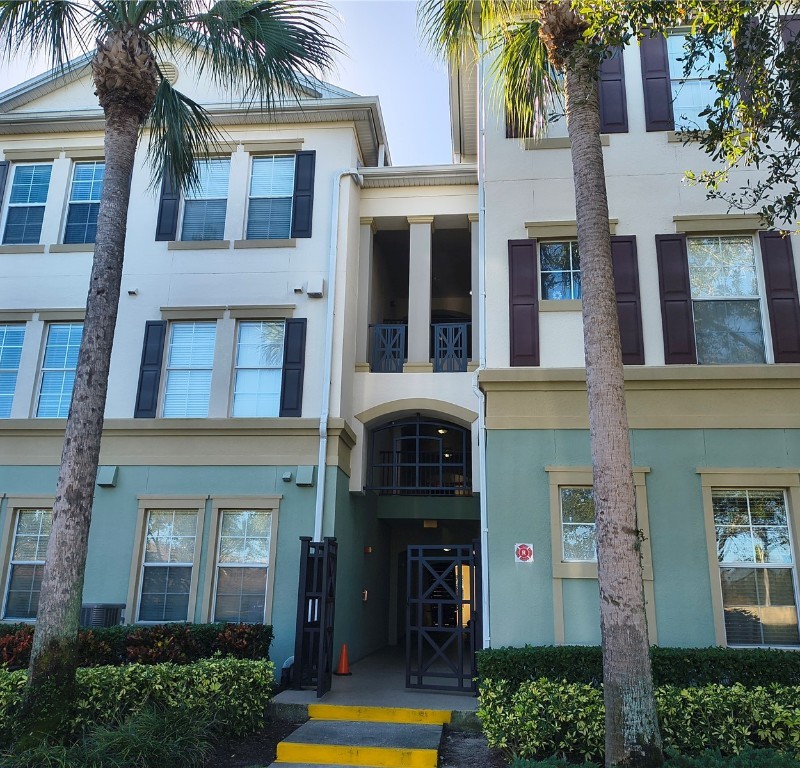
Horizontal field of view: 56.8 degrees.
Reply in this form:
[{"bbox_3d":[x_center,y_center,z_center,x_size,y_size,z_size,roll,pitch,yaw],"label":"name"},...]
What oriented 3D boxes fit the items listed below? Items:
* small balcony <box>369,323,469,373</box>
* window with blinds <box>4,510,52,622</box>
[{"bbox_3d":[0.422,-0.657,14.441,1.956,0.994,0.350,0,-16,5],"label":"small balcony"},{"bbox_3d":[-5.898,2.924,12.021,0.860,1.759,0.100,0,-16,5],"label":"window with blinds"}]

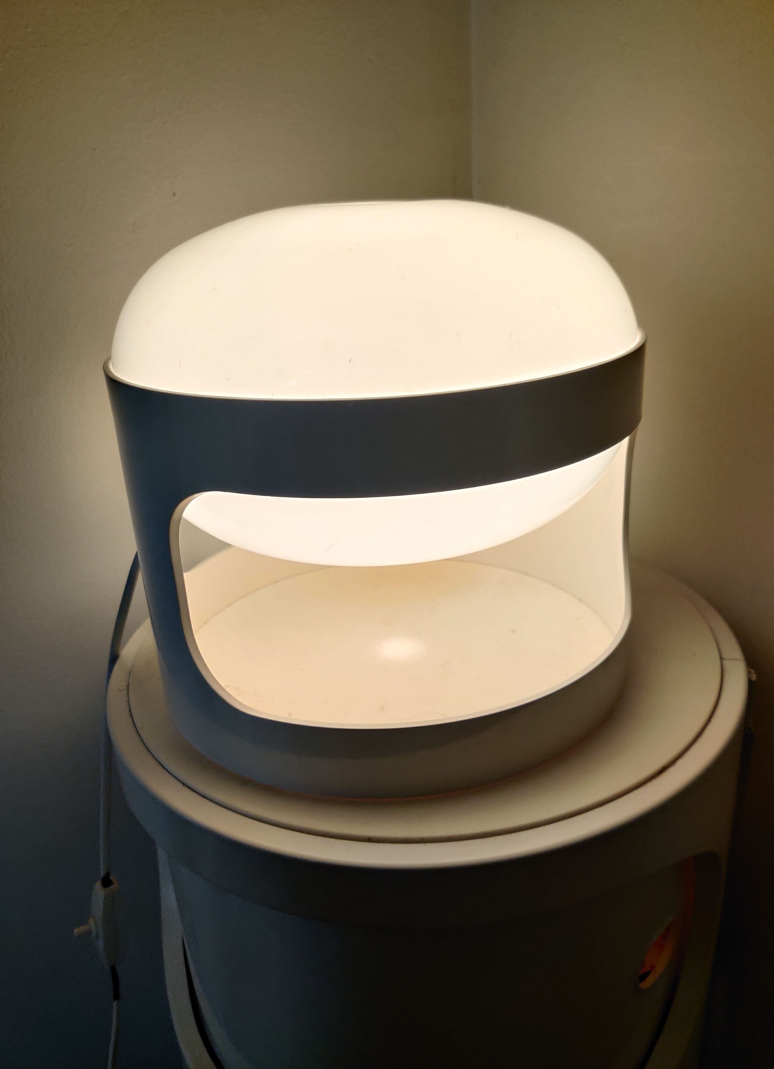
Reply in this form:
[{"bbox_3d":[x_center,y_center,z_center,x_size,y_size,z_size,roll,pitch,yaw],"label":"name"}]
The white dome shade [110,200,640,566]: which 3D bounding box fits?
[{"bbox_3d":[-0.004,-0.071,0.379,0.227,0.149,0.227,-4,23,0],"label":"white dome shade"}]

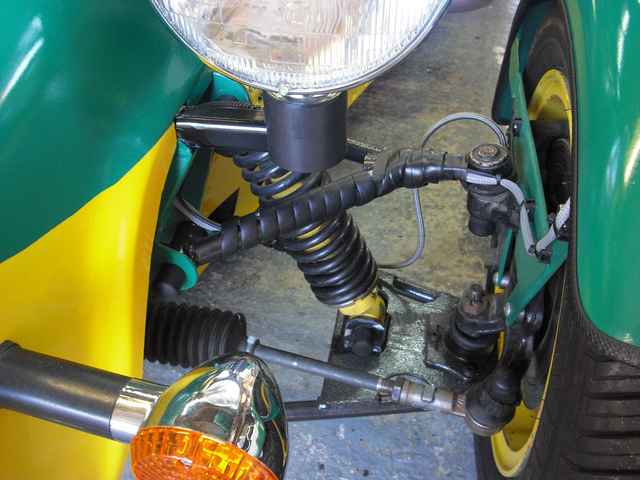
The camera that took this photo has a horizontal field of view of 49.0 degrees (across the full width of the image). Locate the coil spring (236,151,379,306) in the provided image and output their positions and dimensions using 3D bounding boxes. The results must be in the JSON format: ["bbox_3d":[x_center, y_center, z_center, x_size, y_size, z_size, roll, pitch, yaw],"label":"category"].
[{"bbox_3d":[-0.012,-0.024,0.651,0.068,0.188,0.068,-19,39,15],"label":"coil spring"}]

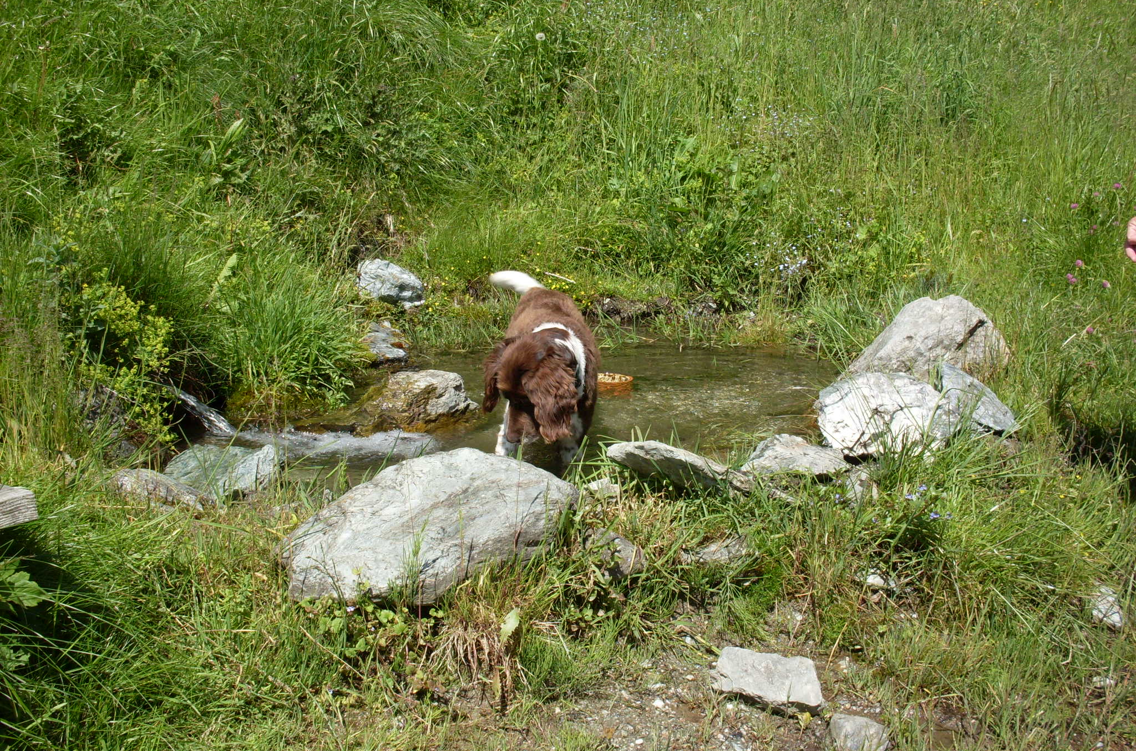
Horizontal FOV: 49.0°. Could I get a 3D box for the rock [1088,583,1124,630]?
[{"bbox_3d":[1.144,0.493,2.650,0.085,0.070,0.090,0,15,0],"label":"rock"}]

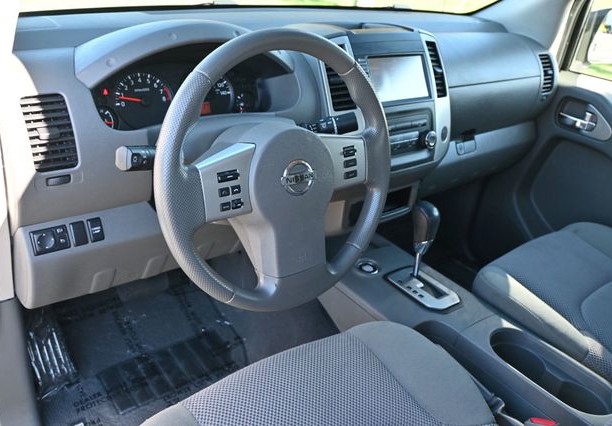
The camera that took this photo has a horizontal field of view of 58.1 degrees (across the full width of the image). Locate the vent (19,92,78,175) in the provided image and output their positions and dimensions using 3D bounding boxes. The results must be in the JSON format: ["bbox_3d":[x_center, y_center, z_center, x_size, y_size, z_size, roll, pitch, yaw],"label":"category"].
[{"bbox_3d":[-0.348,-0.107,0.745,0.056,0.101,0.030,-15,16,-36],"label":"vent"}]

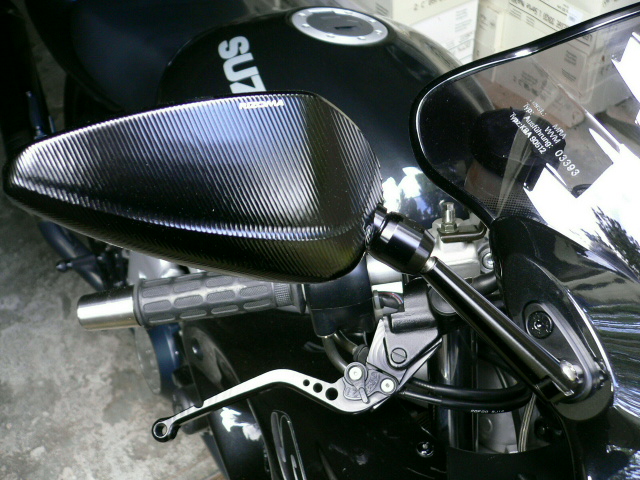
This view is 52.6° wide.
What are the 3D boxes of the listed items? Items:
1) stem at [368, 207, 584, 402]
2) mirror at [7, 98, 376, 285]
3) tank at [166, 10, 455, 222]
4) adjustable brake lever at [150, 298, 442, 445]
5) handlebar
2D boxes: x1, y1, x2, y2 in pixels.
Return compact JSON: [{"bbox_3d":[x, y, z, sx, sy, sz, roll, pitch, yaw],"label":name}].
[{"bbox_3d":[0.102,0.045,0.405,0.181,0.034,0.034,38,19,-13],"label":"stem"},{"bbox_3d":[-0.068,-0.029,0.360,0.200,0.095,0.050,4,29,-4],"label":"mirror"},{"bbox_3d":[-0.003,-0.164,0.816,0.360,0.260,0.500,-7,42,-20],"label":"tank"},{"bbox_3d":[-0.016,0.092,0.465,0.206,0.032,0.092,-8,65,3],"label":"adjustable brake lever"},{"bbox_3d":[-0.104,0.047,0.505,0.185,0.037,0.037,-5,38,9],"label":"handlebar"}]

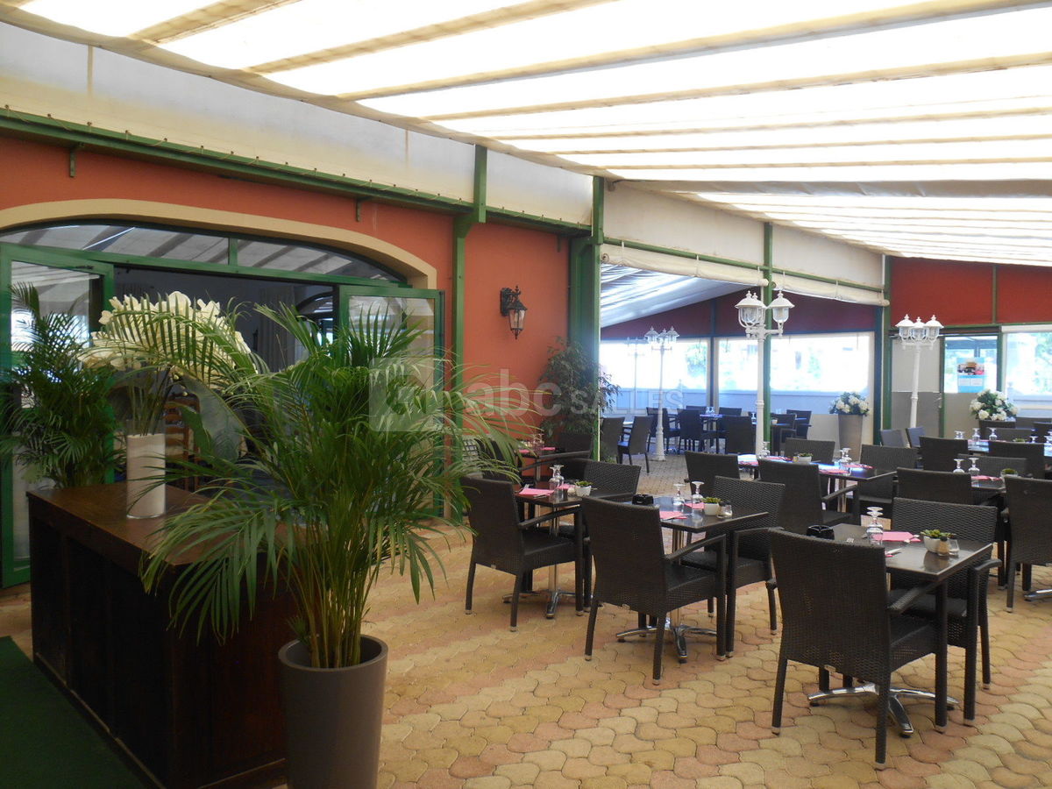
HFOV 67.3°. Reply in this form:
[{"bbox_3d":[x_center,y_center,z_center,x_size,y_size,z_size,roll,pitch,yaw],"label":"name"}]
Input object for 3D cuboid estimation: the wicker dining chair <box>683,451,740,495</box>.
[{"bbox_3d":[1.694,0.913,6.598,0.570,0.870,0.600,2,2,44],"label":"wicker dining chair"}]

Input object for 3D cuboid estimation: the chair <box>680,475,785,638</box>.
[{"bbox_3d":[1.138,0.965,4.626,0.600,0.870,0.570,-1,2,-42],"label":"chair"}]

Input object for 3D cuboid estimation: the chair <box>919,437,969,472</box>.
[{"bbox_3d":[4.609,0.891,8.542,0.585,0.865,0.570,-1,2,-43],"label":"chair"}]

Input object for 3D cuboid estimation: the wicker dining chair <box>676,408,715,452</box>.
[{"bbox_3d":[3.465,0.753,15.800,0.610,0.890,0.570,-1,2,-40],"label":"wicker dining chair"}]

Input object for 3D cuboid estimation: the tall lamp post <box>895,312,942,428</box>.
[{"bbox_3d":[5.350,0.077,10.802,0.660,2.360,0.620,1,2,26],"label":"tall lamp post"}]

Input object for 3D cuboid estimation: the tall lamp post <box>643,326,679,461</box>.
[{"bbox_3d":[2.553,-0.020,14.800,0.630,2.480,0.630,0,1,10],"label":"tall lamp post"}]

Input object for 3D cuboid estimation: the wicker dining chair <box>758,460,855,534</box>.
[{"bbox_3d":[2.117,0.933,6.004,0.600,0.870,0.570,-1,2,-45],"label":"wicker dining chair"}]

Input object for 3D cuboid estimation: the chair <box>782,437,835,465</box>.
[{"bbox_3d":[2.624,0.897,7.646,0.575,0.873,0.615,2,2,44],"label":"chair"}]

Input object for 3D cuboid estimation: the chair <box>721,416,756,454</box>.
[{"bbox_3d":[3.409,0.768,12.195,0.600,0.870,0.570,-1,2,-43],"label":"chair"}]

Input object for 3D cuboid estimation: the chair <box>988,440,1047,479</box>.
[{"bbox_3d":[5.036,0.905,8.008,0.570,0.865,0.585,2,2,45],"label":"chair"}]

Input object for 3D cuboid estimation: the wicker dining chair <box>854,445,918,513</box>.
[{"bbox_3d":[3.062,0.915,6.915,0.600,0.870,0.570,-1,2,-44],"label":"wicker dining chair"}]

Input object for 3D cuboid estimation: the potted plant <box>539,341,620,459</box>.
[{"bbox_3d":[0.620,0.335,9.600,0.920,2.000,0.920,0,1,4],"label":"potted plant"}]

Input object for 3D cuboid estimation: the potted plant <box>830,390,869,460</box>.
[{"bbox_3d":[5.847,0.573,14.286,0.670,1.260,0.670,-1,2,-43],"label":"potted plant"}]

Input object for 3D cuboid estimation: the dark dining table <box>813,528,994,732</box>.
[{"bbox_3d":[1.588,1.046,3.525,0.695,0.747,0.735,2,2,44],"label":"dark dining table"}]

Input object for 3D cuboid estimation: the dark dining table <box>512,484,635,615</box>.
[{"bbox_3d":[0.188,1.009,5.202,0.704,0.744,0.704,-1,2,-42],"label":"dark dining table"}]

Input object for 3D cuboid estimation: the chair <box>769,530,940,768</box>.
[{"bbox_3d":[1.383,0.991,3.328,0.585,0.865,0.570,-1,2,-44],"label":"chair"}]

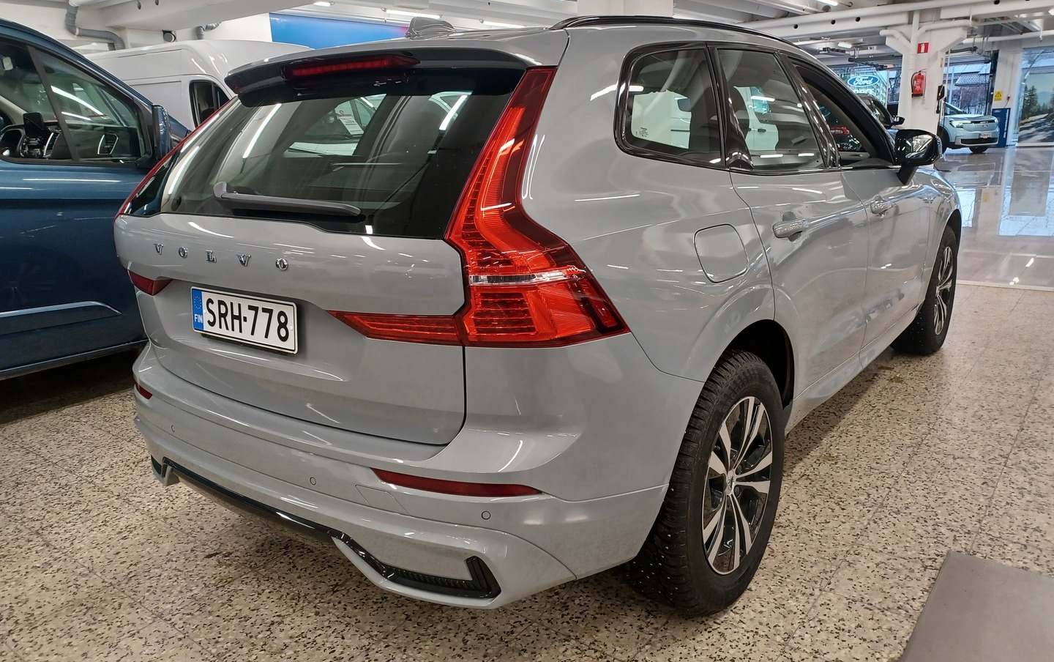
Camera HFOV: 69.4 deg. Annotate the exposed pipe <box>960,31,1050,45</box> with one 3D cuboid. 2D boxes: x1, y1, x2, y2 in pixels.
[{"bbox_3d":[15.047,-9.249,24.034,2.400,0.170,0.170,8,19,37],"label":"exposed pipe"}]

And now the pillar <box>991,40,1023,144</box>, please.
[{"bbox_3d":[15.798,-7.768,25.068,0.660,3.300,0.550,8,19,37],"label":"pillar"}]

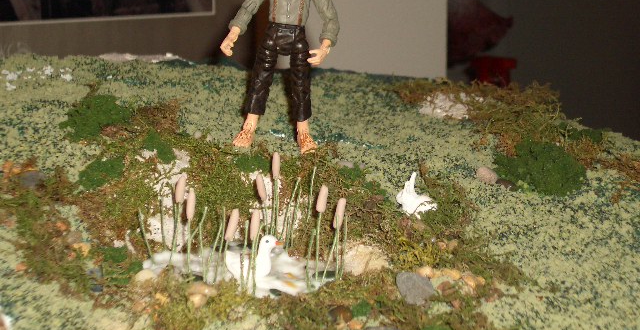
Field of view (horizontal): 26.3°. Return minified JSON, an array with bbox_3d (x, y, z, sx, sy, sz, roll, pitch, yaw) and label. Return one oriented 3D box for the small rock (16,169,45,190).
[{"bbox_3d":[-0.146,0.007,0.691,0.015,0.010,0.013,0,10,0],"label":"small rock"}]

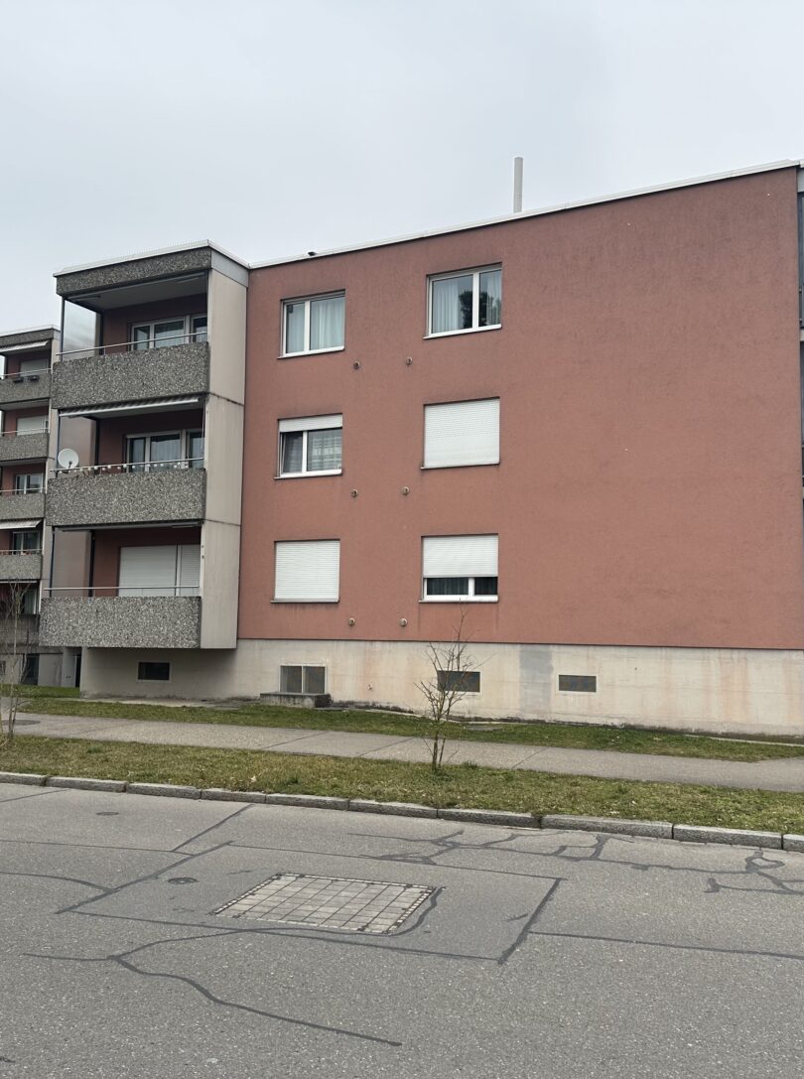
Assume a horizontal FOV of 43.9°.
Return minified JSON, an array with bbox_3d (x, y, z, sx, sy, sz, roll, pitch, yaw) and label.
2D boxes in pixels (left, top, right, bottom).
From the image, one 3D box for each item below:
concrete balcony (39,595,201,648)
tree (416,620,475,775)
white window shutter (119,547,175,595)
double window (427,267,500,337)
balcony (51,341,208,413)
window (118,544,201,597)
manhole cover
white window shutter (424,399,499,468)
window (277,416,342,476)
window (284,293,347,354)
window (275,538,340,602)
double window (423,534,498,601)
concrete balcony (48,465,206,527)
[{"bbox_3d":[-6.007,1.906,22.667,4.602,1.076,1.307,-2,-6,27],"label":"concrete balcony"},{"bbox_3d":[0.491,1.681,11.029,0.720,1.740,0.680,1,-5,0],"label":"tree"},{"bbox_3d":[-5.907,0.820,23.331,1.639,1.323,0.091,-2,-6,26],"label":"white window shutter"},{"bbox_3d":[1.280,-4.824,20.329,1.652,1.332,0.146,-2,-6,26],"label":"double window"},{"bbox_3d":[-5.922,-3.586,22.867,4.544,1.131,1.278,-2,-6,26],"label":"balcony"},{"bbox_3d":[-5.580,0.838,23.396,2.507,1.354,0.140,-2,-6,27],"label":"window"},{"bbox_3d":[-0.430,2.145,5.863,1.043,0.050,1.011,-1,-6,16],"label":"manhole cover"},{"bbox_3d":[1.217,-2.130,20.210,1.684,1.345,0.140,-2,-6,27],"label":"white window shutter"},{"bbox_3d":[-1.961,-2.010,21.663,1.643,1.314,0.146,-2,-6,26],"label":"window"},{"bbox_3d":[-1.927,-4.696,21.899,1.643,1.323,0.146,-2,-6,26],"label":"window"},{"bbox_3d":[-2.050,0.697,21.572,1.693,1.330,0.140,-2,-6,27],"label":"window"},{"bbox_3d":[1.165,0.589,19.964,1.693,1.327,0.140,-2,-6,27],"label":"double window"},{"bbox_3d":[-5.958,-0.868,22.628,4.544,1.113,1.278,-2,-6,26],"label":"concrete balcony"}]

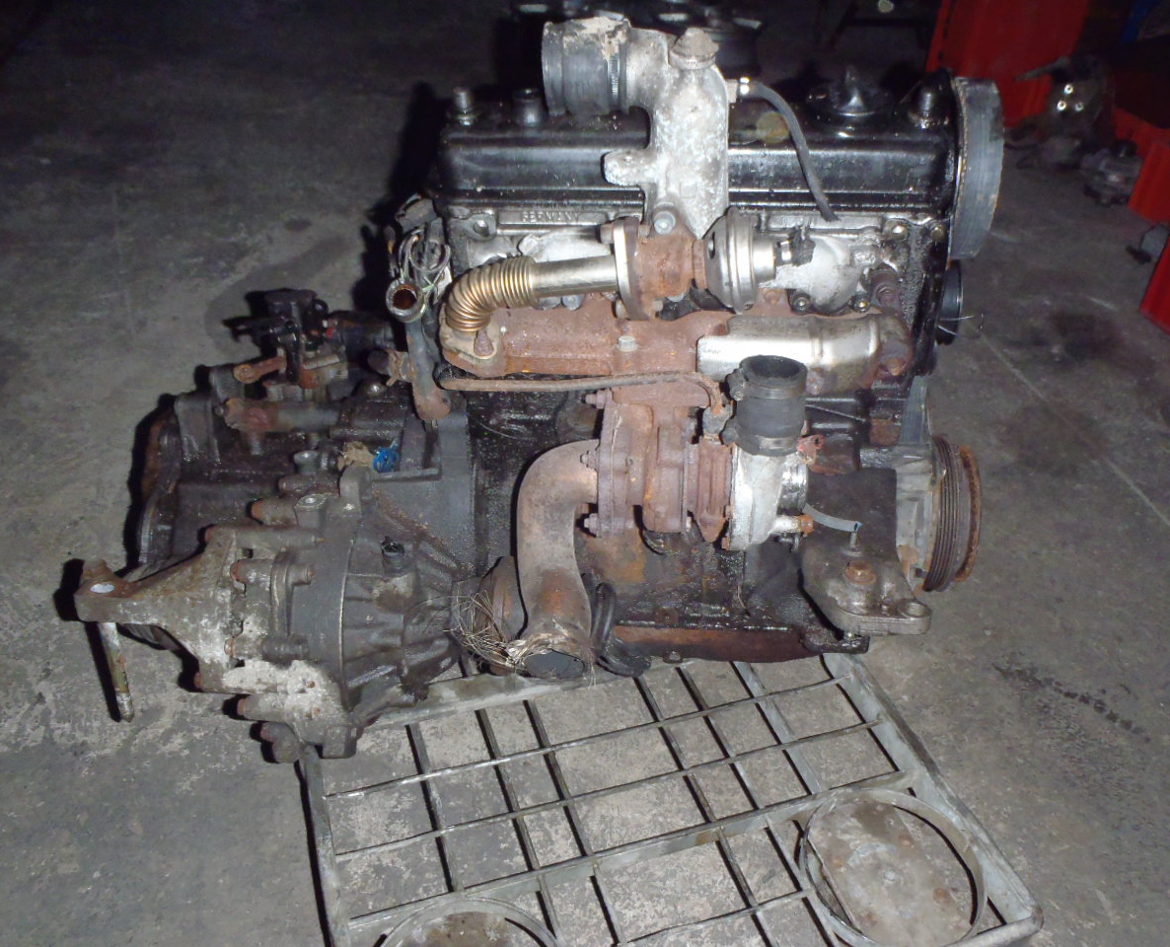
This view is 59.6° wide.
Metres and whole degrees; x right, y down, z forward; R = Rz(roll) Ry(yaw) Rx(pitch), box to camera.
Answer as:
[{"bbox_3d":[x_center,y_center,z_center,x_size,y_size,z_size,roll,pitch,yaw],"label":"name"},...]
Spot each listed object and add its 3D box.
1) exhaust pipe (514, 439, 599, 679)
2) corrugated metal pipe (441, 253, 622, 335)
[{"bbox_3d":[-0.024,0.067,0.809,0.067,0.170,0.126,2,33,0],"label":"exhaust pipe"},{"bbox_3d":[-0.038,-0.131,0.727,0.127,0.066,0.046,4,34,3],"label":"corrugated metal pipe"}]

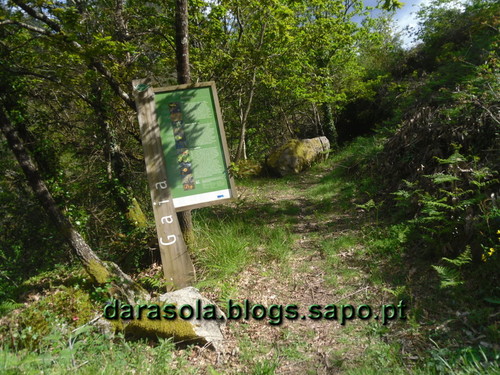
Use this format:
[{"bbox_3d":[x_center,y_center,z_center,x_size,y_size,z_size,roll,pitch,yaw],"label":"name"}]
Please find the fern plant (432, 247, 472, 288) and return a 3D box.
[{"bbox_3d":[1.803,0.712,3.600,0.340,0.340,0.300,-1,7,17],"label":"fern plant"}]

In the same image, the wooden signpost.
[{"bbox_3d":[-0.548,-0.050,3.773,0.820,1.940,0.120,-12,7,-23],"label":"wooden signpost"}]

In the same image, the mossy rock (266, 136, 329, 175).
[{"bbox_3d":[1.346,-0.843,11.000,1.200,0.950,2.100,1,7,30],"label":"mossy rock"}]

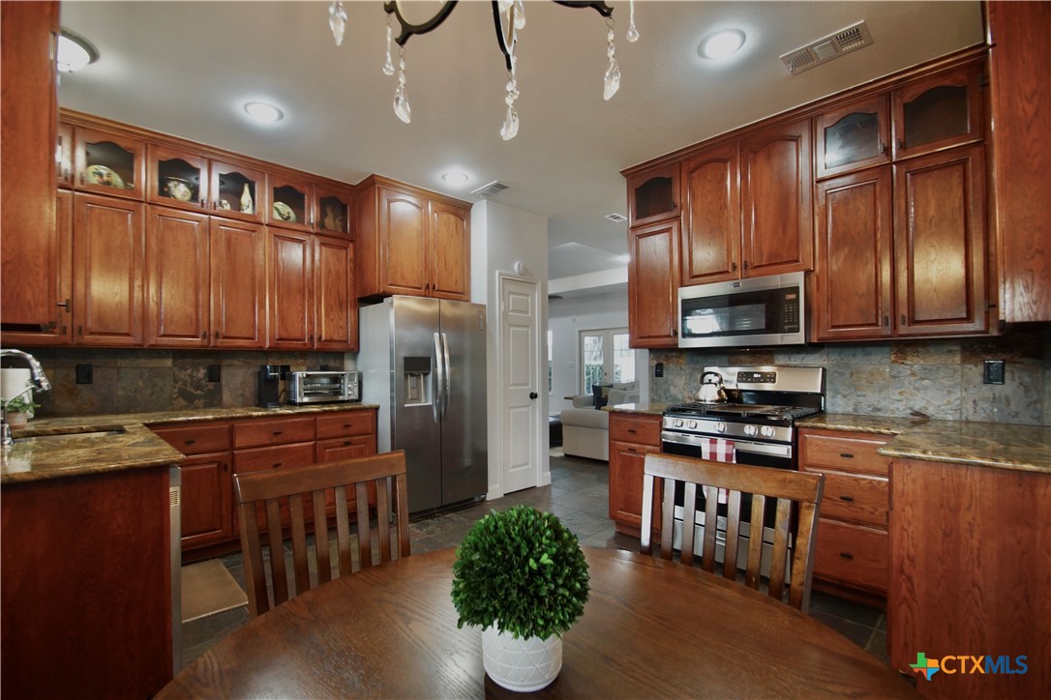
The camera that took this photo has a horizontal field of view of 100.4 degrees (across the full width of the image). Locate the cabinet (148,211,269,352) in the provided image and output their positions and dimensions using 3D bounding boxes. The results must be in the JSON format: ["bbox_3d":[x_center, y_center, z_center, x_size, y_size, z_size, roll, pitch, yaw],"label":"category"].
[{"bbox_3d":[-2.246,-0.458,3.079,0.666,0.914,0.330,0,-1,-44],"label":"cabinet"}]

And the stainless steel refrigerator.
[{"bbox_3d":[-0.944,0.478,3.893,0.905,1.763,0.860,0,-1,-44],"label":"stainless steel refrigerator"}]

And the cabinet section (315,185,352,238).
[{"bbox_3d":[-1.647,-1.103,3.643,0.322,0.382,0.330,0,-1,-44],"label":"cabinet section"}]

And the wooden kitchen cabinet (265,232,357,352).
[{"bbox_3d":[-1.767,-0.452,3.547,0.673,0.922,0.330,0,-1,-44],"label":"wooden kitchen cabinet"}]

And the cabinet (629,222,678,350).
[{"bbox_3d":[1.075,-0.493,3.374,0.330,0.941,0.429,0,-1,-44],"label":"cabinet"}]

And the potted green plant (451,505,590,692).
[{"bbox_3d":[-0.008,0.417,0.770,0.240,0.272,0.240,0,-1,0],"label":"potted green plant"}]

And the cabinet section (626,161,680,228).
[{"bbox_3d":[1.056,-1.122,3.321,0.330,0.382,0.416,0,-1,-44],"label":"cabinet section"}]

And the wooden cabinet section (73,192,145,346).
[{"bbox_3d":[-2.579,-0.463,2.723,0.310,0.903,0.330,0,-1,-44],"label":"wooden cabinet section"}]

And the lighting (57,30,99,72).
[{"bbox_3d":[-2.095,-1.333,1.938,0.312,0.070,0.312,0,-1,-44],"label":"lighting"}]

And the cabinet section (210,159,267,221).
[{"bbox_3d":[-2.134,-1.110,3.202,0.338,0.385,0.330,0,-1,-44],"label":"cabinet section"}]

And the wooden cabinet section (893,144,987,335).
[{"bbox_3d":[2.114,-0.495,2.237,0.330,0.903,0.326,0,-1,-44],"label":"wooden cabinet section"}]

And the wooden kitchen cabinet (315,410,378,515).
[{"bbox_3d":[-1.560,0.920,3.537,0.470,0.879,0.615,0,-1,-44],"label":"wooden kitchen cabinet"}]

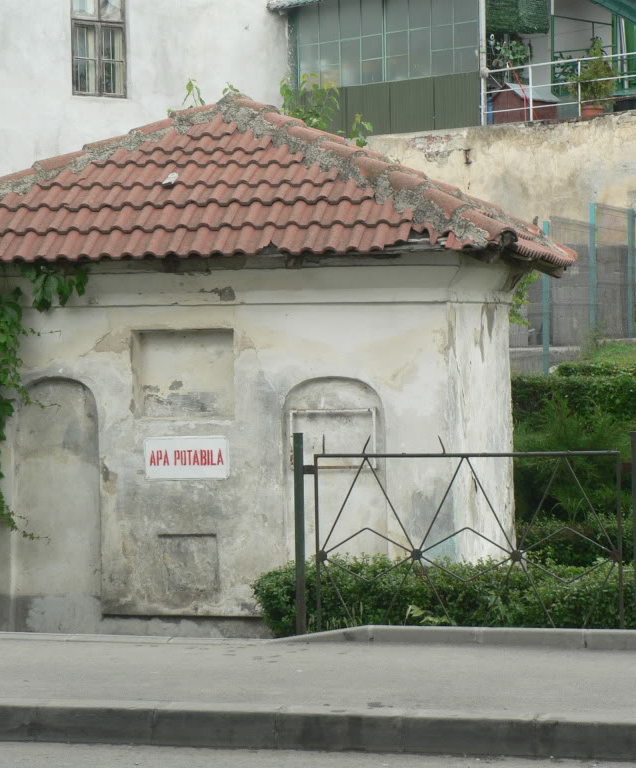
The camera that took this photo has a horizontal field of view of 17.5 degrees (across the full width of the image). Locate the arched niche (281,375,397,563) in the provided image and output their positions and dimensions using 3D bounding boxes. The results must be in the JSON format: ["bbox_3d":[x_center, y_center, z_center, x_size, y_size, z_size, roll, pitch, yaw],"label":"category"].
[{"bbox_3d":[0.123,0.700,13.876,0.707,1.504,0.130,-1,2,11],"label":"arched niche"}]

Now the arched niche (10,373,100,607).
[{"bbox_3d":[-1.783,0.772,14.245,0.641,1.645,0.120,-1,2,11],"label":"arched niche"}]

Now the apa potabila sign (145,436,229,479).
[{"bbox_3d":[-0.893,0.500,13.988,0.600,0.296,0.025,-1,2,11],"label":"apa potabila sign"}]

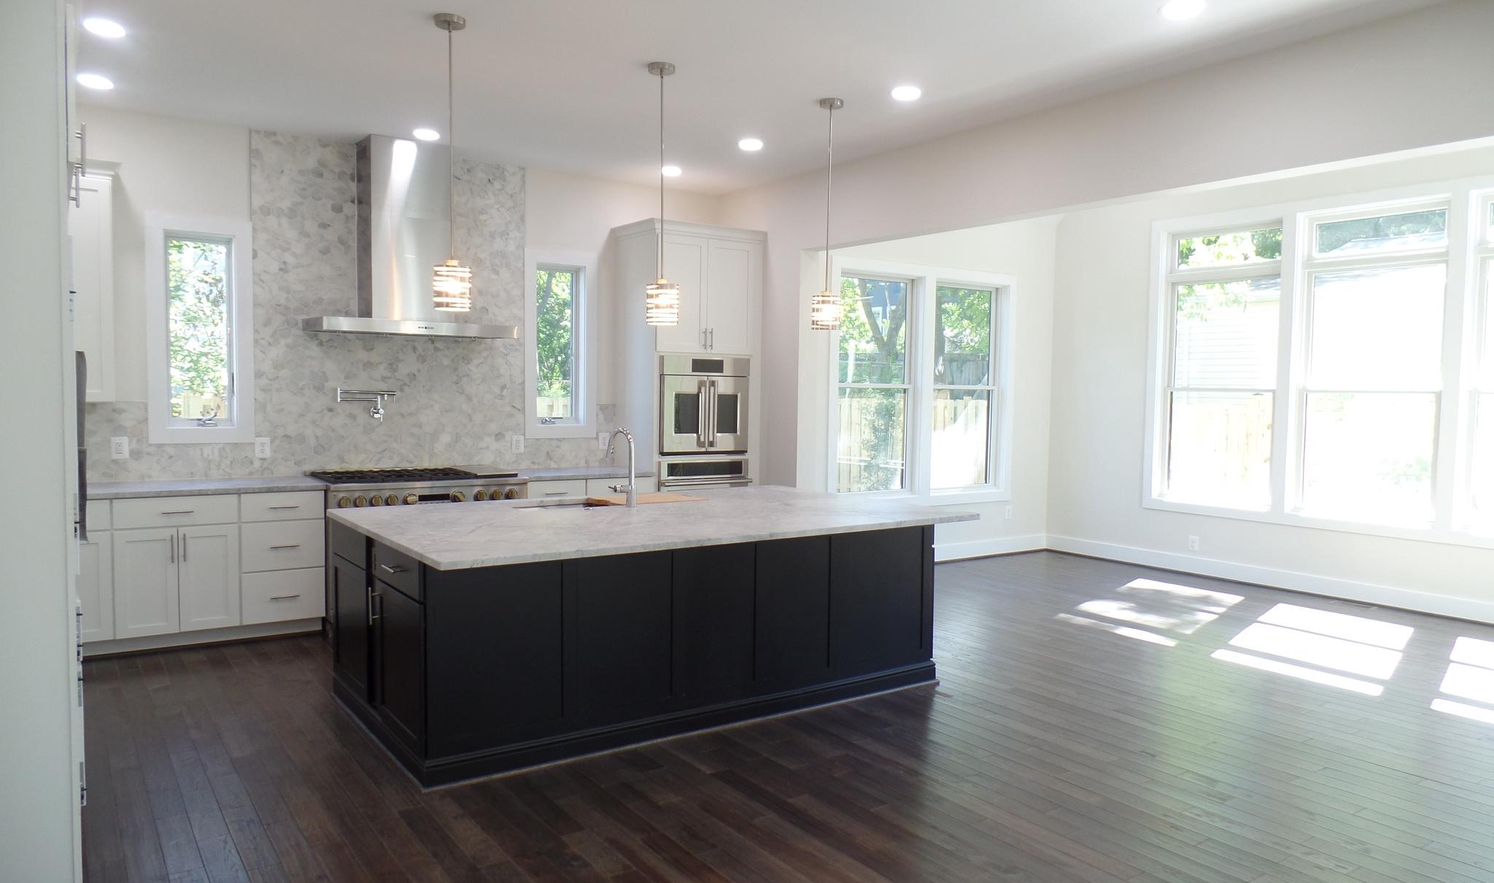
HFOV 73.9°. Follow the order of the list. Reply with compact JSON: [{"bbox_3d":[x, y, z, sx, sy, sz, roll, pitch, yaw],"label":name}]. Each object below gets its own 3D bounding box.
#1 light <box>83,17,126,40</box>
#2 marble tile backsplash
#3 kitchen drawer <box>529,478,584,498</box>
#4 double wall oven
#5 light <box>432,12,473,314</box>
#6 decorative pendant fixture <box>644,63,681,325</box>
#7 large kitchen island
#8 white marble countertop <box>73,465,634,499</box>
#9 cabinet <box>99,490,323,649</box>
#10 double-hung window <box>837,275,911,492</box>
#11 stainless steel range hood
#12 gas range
[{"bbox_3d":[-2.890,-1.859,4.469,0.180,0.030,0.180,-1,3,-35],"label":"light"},{"bbox_3d":[-2.508,-0.859,6.562,3.640,2.161,0.025,-1,4,-35],"label":"marble tile backsplash"},{"bbox_3d":[-1.446,0.334,7.022,0.443,0.165,0.510,-1,3,-35],"label":"kitchen drawer"},{"bbox_3d":[-0.455,0.010,7.708,0.766,1.310,0.600,-1,3,-35],"label":"double wall oven"},{"bbox_3d":[-1.277,-1.186,4.295,0.167,1.247,0.167,-1,4,-35],"label":"light"},{"bbox_3d":[-0.411,-1.200,4.854,0.165,1.250,0.165,1,3,0],"label":"decorative pendant fixture"},{"bbox_3d":[-0.432,0.792,4.808,2.660,0.908,1.753,-1,3,-35],"label":"large kitchen island"},{"bbox_3d":[-2.400,0.253,6.419,3.760,0.034,0.648,-1,3,-35],"label":"white marble countertop"},{"bbox_3d":[-3.178,0.722,5.922,1.119,0.875,0.622,-1,3,-35],"label":"cabinet"},{"bbox_3d":[1.048,-0.466,8.347,0.900,1.875,0.100,-1,4,-35],"label":"double-hung window"},{"bbox_3d":[-2.197,-1.320,6.506,1.218,1.256,0.591,-1,3,-35],"label":"stainless steel range hood"},{"bbox_3d":[-2.146,0.662,6.479,1.235,0.920,0.715,-1,4,-35],"label":"gas range"}]

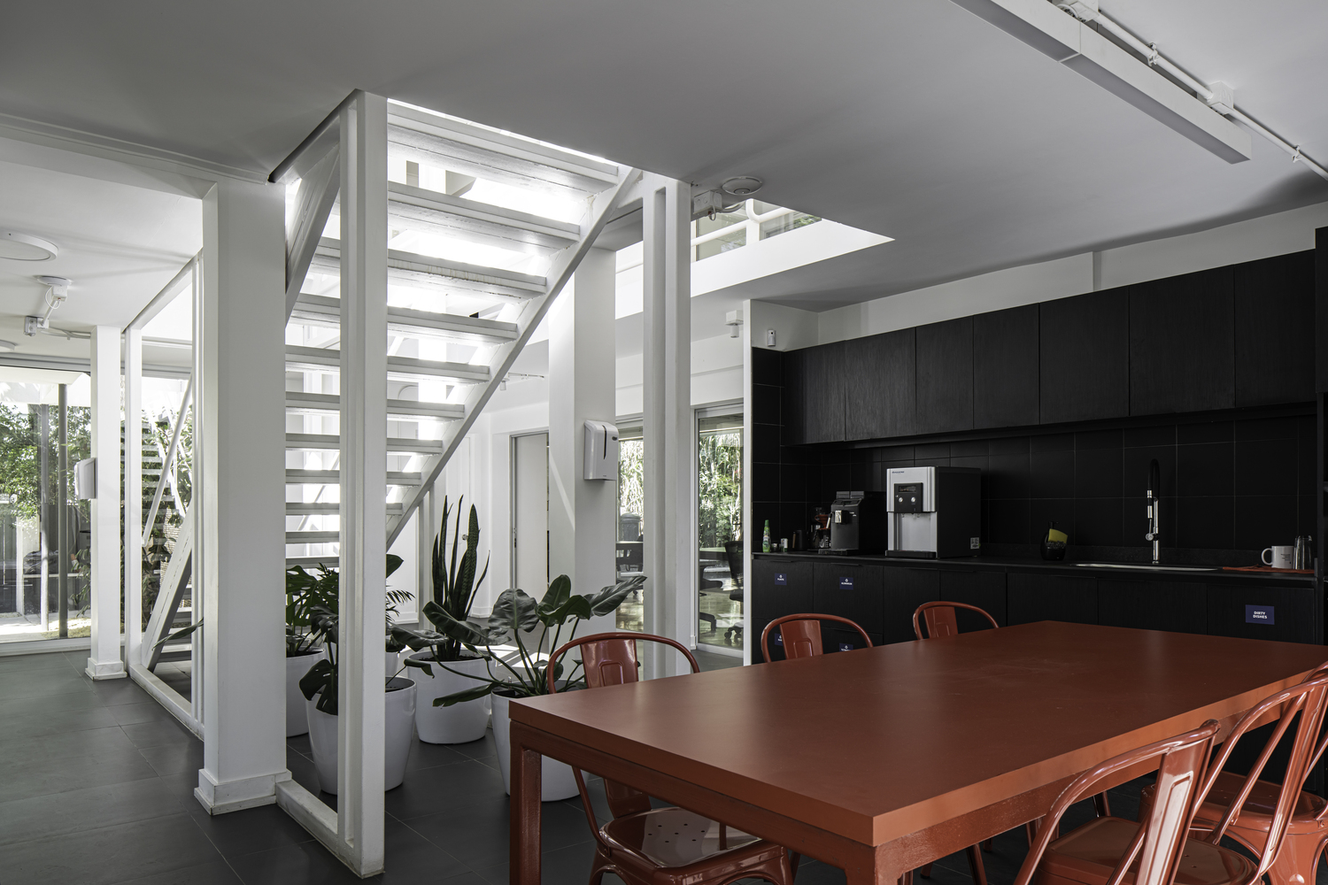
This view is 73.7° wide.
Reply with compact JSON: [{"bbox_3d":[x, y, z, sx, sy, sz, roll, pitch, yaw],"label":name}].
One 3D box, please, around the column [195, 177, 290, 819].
[{"bbox_3d":[-1.701,0.206,3.588,0.295,2.470,0.310,1,-2,-38],"label":"column"}]

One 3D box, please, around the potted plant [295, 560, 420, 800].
[{"bbox_3d":[-1.304,0.989,3.790,0.490,0.990,0.490,1,-2,-18],"label":"potted plant"}]

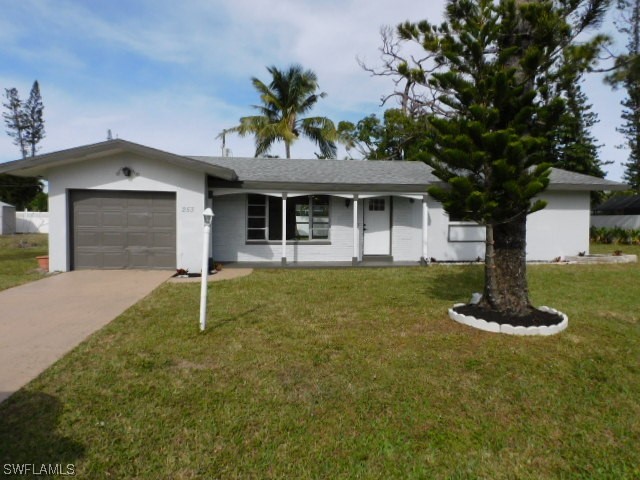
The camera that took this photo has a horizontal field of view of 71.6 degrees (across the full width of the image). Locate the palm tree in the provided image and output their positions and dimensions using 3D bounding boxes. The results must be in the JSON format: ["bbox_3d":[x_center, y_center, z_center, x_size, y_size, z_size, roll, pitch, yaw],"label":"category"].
[{"bbox_3d":[-2.428,-5.365,27.786,6.942,11.064,6.700,0,3,0],"label":"palm tree"}]

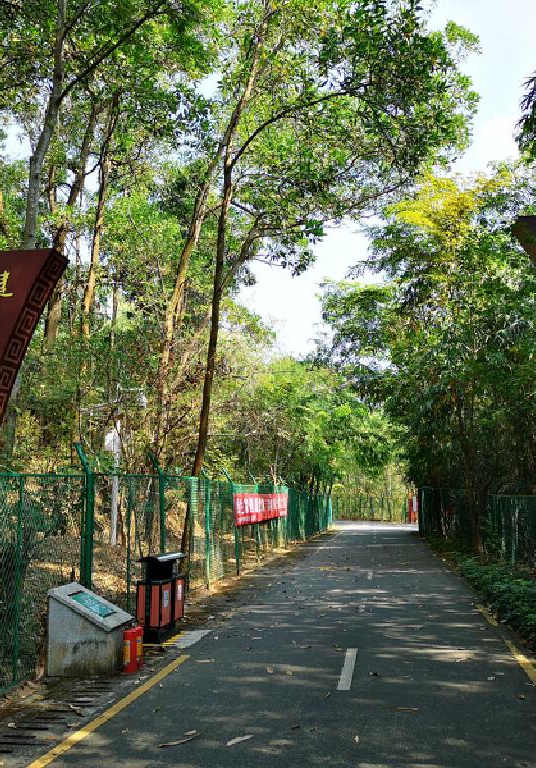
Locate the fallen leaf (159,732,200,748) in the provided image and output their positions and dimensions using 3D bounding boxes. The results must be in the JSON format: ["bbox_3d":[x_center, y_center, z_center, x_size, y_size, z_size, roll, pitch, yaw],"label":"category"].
[{"bbox_3d":[-0.617,2.442,5.522,0.080,0.035,0.378,-8,-11,44],"label":"fallen leaf"}]

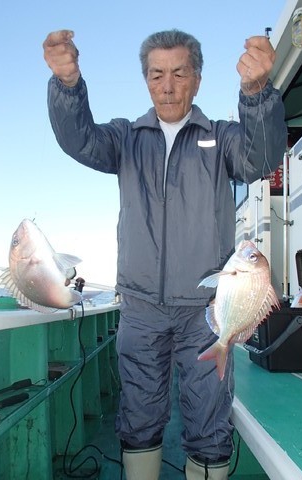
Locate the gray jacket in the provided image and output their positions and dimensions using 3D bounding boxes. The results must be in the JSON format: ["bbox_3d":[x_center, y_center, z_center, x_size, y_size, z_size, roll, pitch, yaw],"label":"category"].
[{"bbox_3d":[0.048,-0.113,1.216,0.680,0.650,0.420,0,-8,10],"label":"gray jacket"}]

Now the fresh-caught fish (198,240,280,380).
[{"bbox_3d":[0.214,0.179,0.980,0.210,0.355,0.080,13,-4,10],"label":"fresh-caught fish"}]

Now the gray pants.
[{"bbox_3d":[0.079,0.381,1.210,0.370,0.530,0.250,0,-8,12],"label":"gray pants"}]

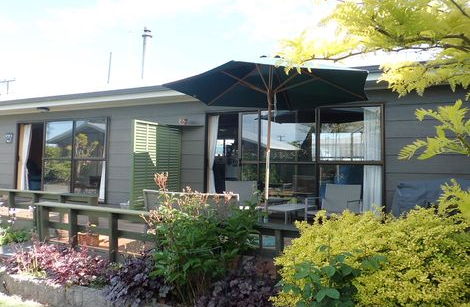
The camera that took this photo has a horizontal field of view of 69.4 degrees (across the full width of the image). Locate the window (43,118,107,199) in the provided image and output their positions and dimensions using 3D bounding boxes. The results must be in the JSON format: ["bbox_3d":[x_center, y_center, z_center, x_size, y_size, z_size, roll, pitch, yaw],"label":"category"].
[{"bbox_3d":[-3.962,0.159,8.386,2.180,2.000,0.100,0,-3,23],"label":"window"}]

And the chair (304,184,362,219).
[{"bbox_3d":[1.407,0.788,4.749,0.620,0.720,0.660,-1,-3,38],"label":"chair"}]

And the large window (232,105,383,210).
[{"bbox_3d":[1.245,0.163,6.130,2.650,2.010,0.100,0,-3,23],"label":"large window"}]

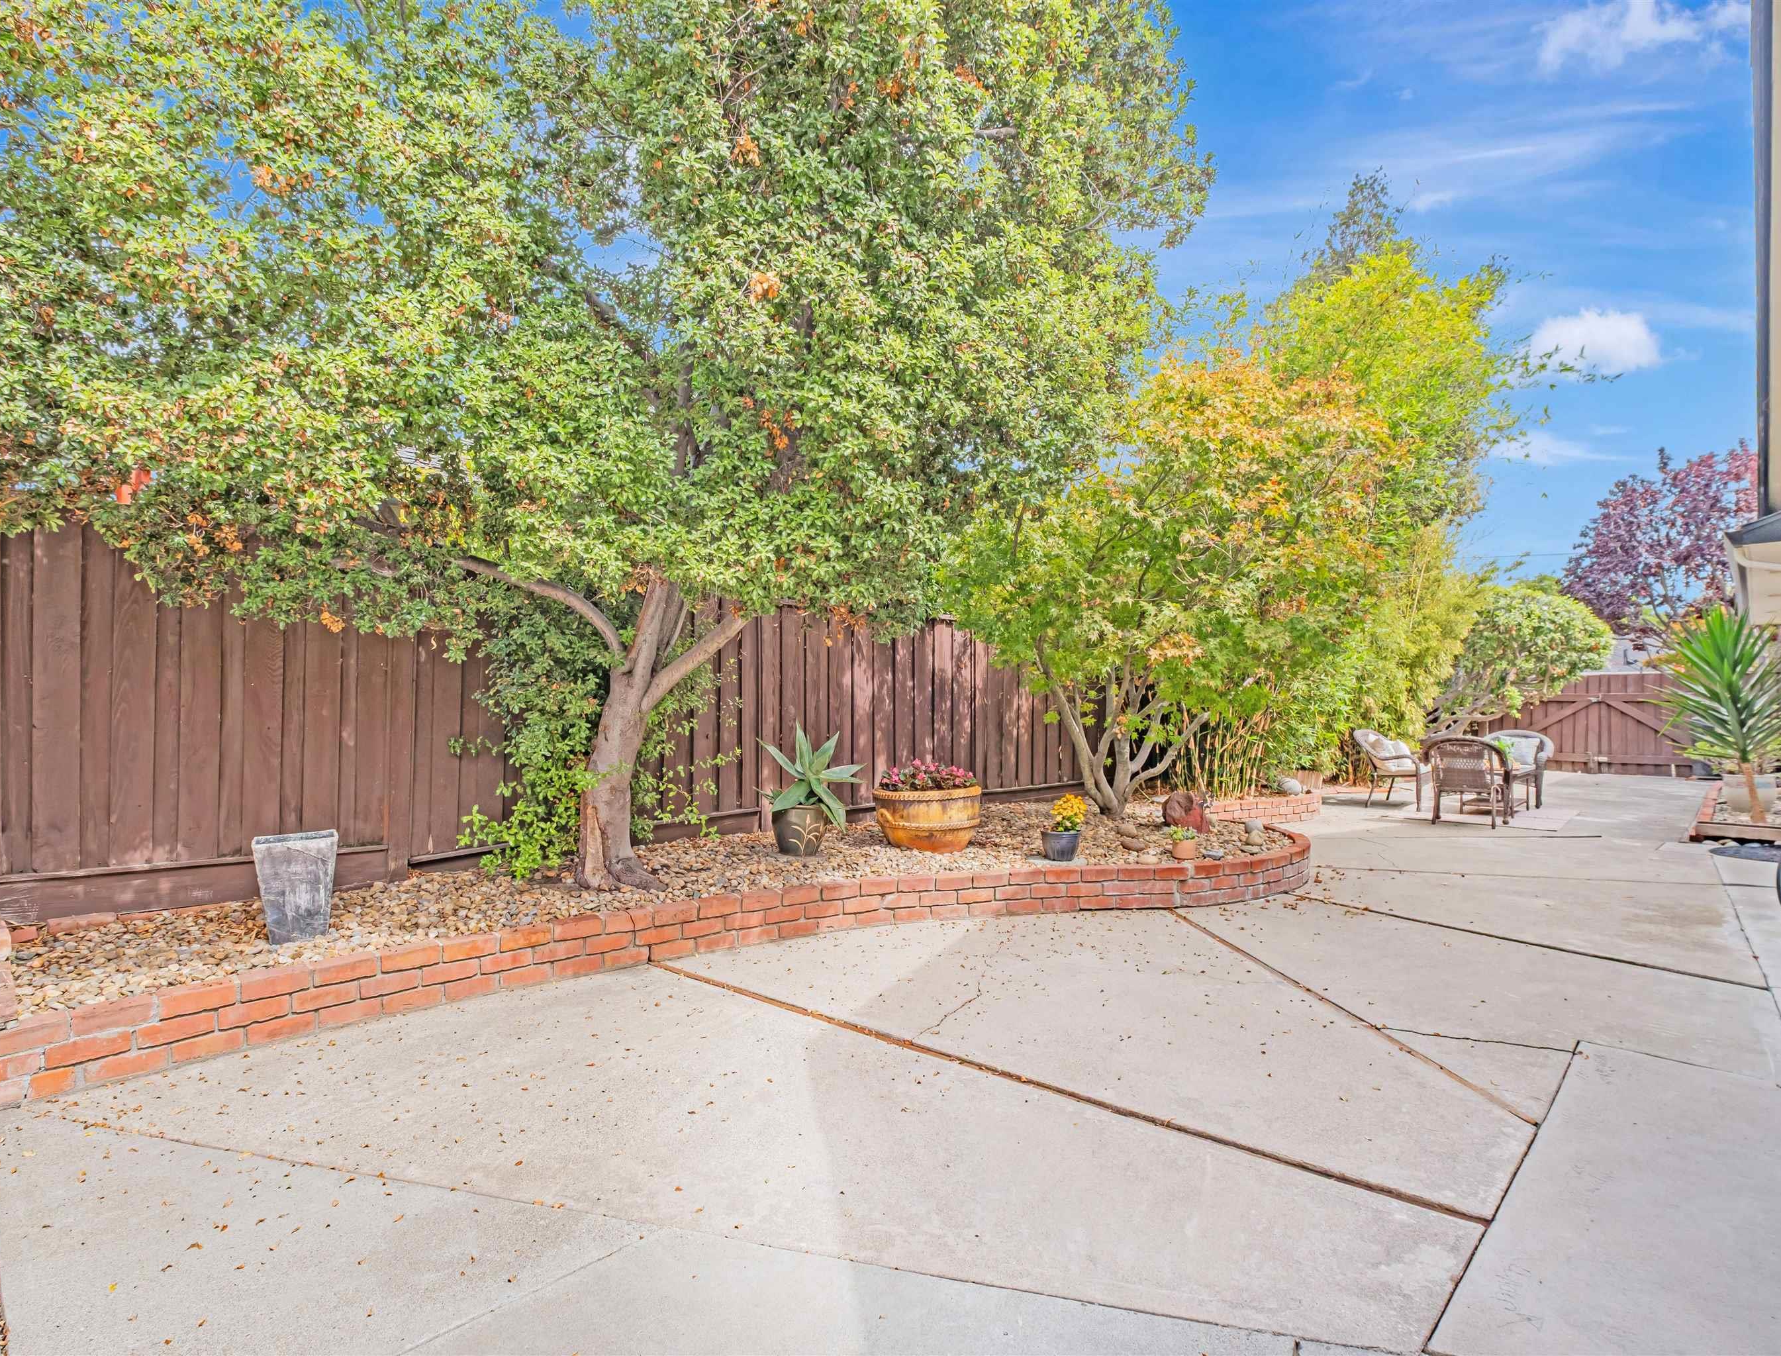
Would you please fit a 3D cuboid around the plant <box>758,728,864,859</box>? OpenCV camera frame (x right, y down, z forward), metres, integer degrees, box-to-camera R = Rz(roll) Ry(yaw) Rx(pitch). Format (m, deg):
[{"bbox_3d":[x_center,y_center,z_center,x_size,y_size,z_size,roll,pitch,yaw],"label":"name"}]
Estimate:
[{"bbox_3d":[-0.505,0.715,5.420,0.650,0.830,0.600,0,-2,-6],"label":"plant"}]

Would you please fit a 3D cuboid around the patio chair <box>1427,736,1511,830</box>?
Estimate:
[{"bbox_3d":[5.220,0.920,7.670,0.630,0.810,0.650,0,-1,41],"label":"patio chair"}]

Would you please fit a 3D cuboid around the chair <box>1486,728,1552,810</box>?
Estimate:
[{"bbox_3d":[6.610,0.930,8.970,0.650,0.810,0.630,0,-1,-44],"label":"chair"}]

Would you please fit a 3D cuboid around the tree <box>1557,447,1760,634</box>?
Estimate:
[{"bbox_3d":[14.500,-1.500,15.500,3.500,5.600,3.500,0,-1,43],"label":"tree"}]

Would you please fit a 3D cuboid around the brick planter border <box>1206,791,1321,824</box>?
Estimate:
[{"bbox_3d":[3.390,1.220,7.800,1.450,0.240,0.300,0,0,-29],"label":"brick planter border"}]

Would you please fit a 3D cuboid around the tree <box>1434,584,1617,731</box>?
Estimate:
[{"bbox_3d":[8.800,0.020,11.900,2.100,2.600,2.100,-1,-2,36],"label":"tree"}]

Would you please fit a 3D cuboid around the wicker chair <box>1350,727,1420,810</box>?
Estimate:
[{"bbox_3d":[5.620,1.020,9.400,0.660,0.870,0.740,1,-2,-39],"label":"wicker chair"}]

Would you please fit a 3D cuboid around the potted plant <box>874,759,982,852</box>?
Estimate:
[{"bbox_3d":[0.245,0.820,5.520,0.700,0.580,0.660,0,-2,-2],"label":"potted plant"}]

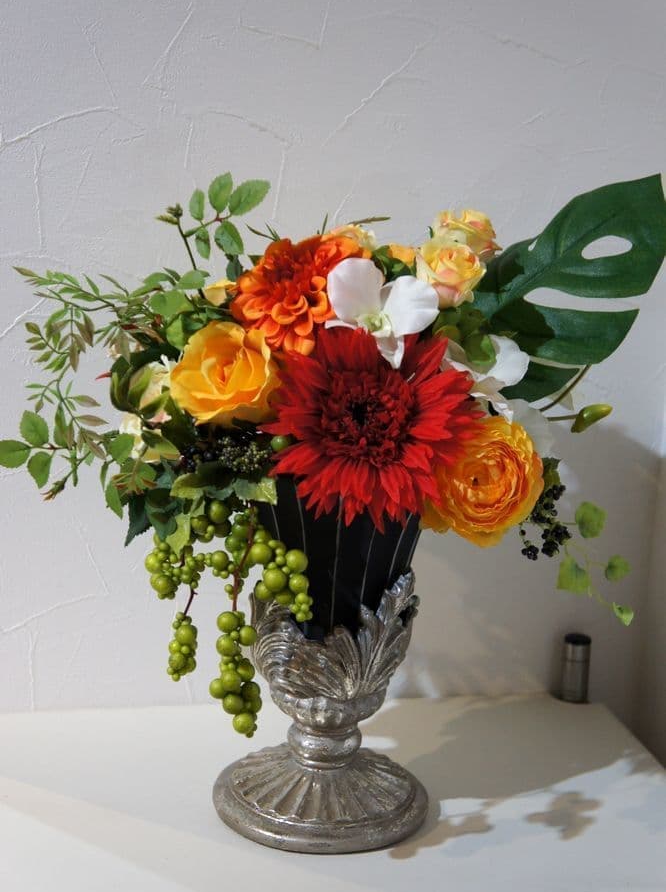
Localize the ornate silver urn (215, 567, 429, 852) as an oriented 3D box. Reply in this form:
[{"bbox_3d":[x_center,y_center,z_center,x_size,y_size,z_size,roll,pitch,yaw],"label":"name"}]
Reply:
[{"bbox_3d":[-0.004,0.153,1.067,0.138,0.163,0.138,3,16,0],"label":"ornate silver urn"}]

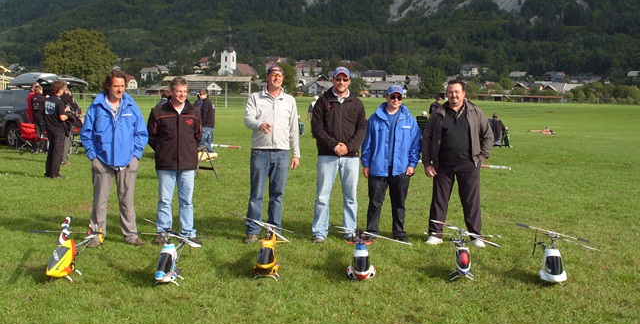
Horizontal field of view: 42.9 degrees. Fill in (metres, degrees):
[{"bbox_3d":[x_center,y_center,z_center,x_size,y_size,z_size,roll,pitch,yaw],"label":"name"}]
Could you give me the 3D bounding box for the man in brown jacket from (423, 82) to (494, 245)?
[{"bbox_3d":[1.437,-0.001,8.531,0.720,1.720,0.400,1,5,10],"label":"man in brown jacket"}]

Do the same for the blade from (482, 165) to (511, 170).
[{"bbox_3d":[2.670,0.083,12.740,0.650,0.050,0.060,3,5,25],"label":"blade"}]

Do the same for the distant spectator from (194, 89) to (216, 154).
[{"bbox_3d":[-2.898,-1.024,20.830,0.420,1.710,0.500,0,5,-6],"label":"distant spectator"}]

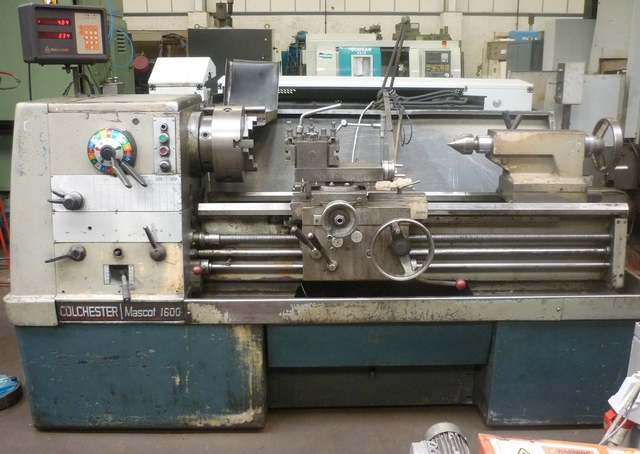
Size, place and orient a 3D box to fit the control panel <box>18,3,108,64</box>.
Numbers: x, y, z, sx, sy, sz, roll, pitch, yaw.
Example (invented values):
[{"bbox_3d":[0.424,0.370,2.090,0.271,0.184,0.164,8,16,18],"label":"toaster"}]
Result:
[{"bbox_3d":[-1.072,-0.802,2.560,0.287,0.217,0.180,-10,17,-37],"label":"control panel"}]

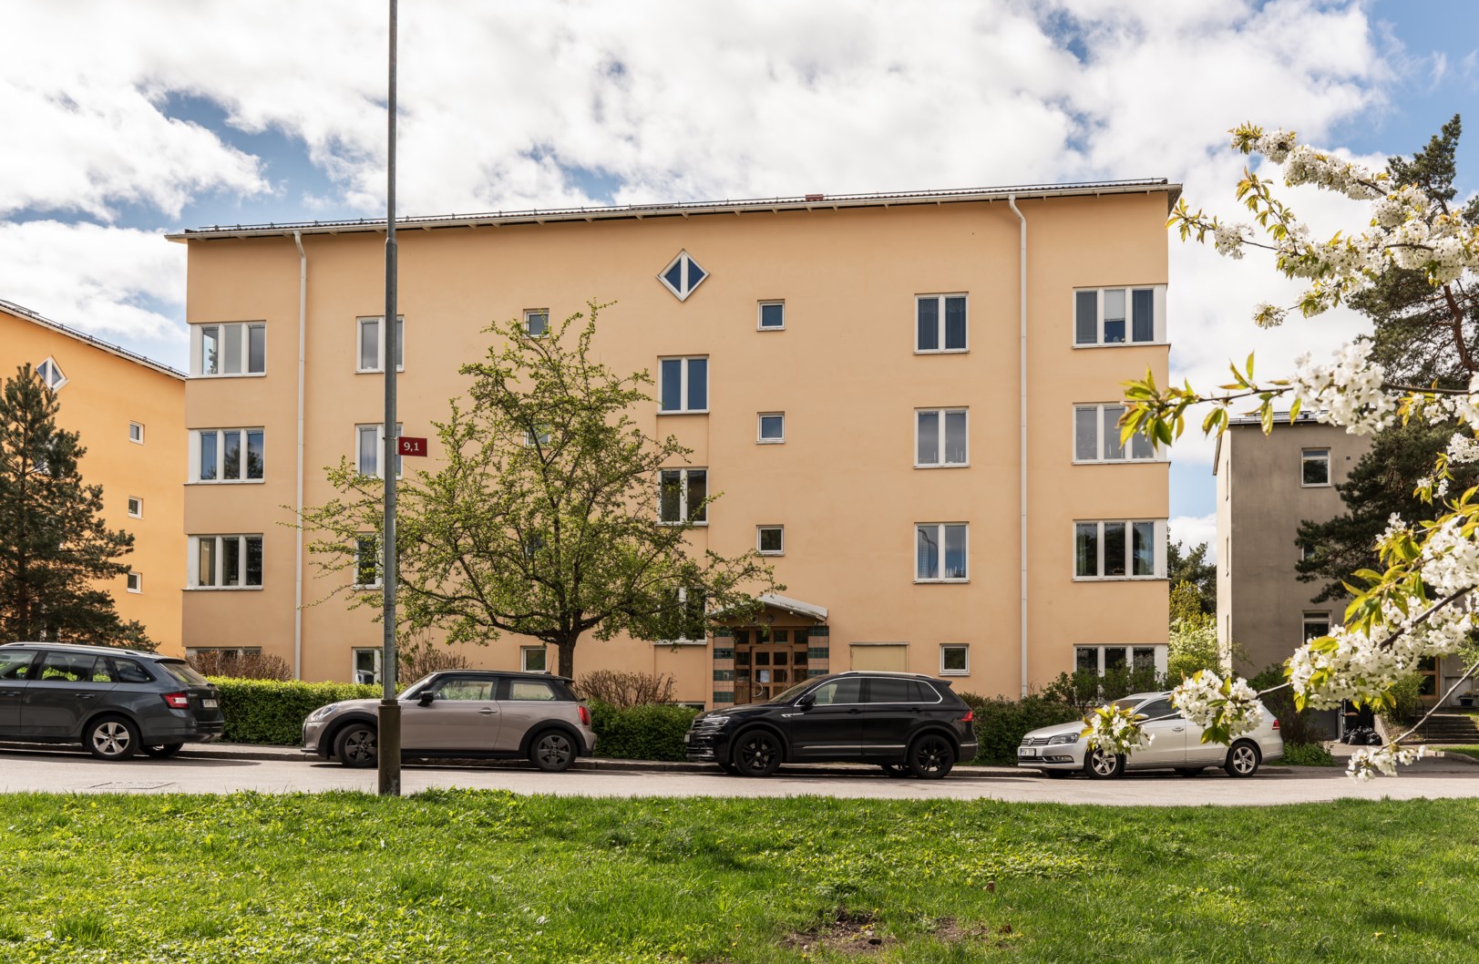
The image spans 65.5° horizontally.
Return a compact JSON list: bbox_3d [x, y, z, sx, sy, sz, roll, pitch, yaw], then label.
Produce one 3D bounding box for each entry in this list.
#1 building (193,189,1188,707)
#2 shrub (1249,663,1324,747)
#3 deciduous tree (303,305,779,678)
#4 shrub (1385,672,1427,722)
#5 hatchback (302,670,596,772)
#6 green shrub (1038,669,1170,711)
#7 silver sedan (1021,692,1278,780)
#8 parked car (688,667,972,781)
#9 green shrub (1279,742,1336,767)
[{"bbox_3d":[-1.457,-0.384,34.214,25.300,12.800,11.200,-1,-5,7],"label":"building"},{"bbox_3d":[13.060,5.346,27.500,1.900,2.000,1.700,-1,-5,7],"label":"shrub"},{"bbox_3d":[-3.849,0.682,23.000,9.300,8.200,8.200,-1,-5,7],"label":"deciduous tree"},{"bbox_3d":[19.719,6.371,34.000,1.300,1.500,1.300,-1,-5,7],"label":"shrub"},{"bbox_3d":[-4.170,3.350,16.700,3.850,1.420,1.730,1,-5,-12],"label":"hatchback"},{"bbox_3d":[7.769,4.615,24.500,2.800,1.400,1.500,-1,-5,7],"label":"green shrub"},{"bbox_3d":[7.630,4.580,21.300,4.770,1.510,1.830,1,-5,-15],"label":"silver sedan"},{"bbox_3d":[1.450,3.810,18.550,4.490,1.650,1.860,1,-5,-13],"label":"parked car"},{"bbox_3d":[11.218,5.383,22.800,1.200,0.520,0.800,-1,-5,7],"label":"green shrub"}]

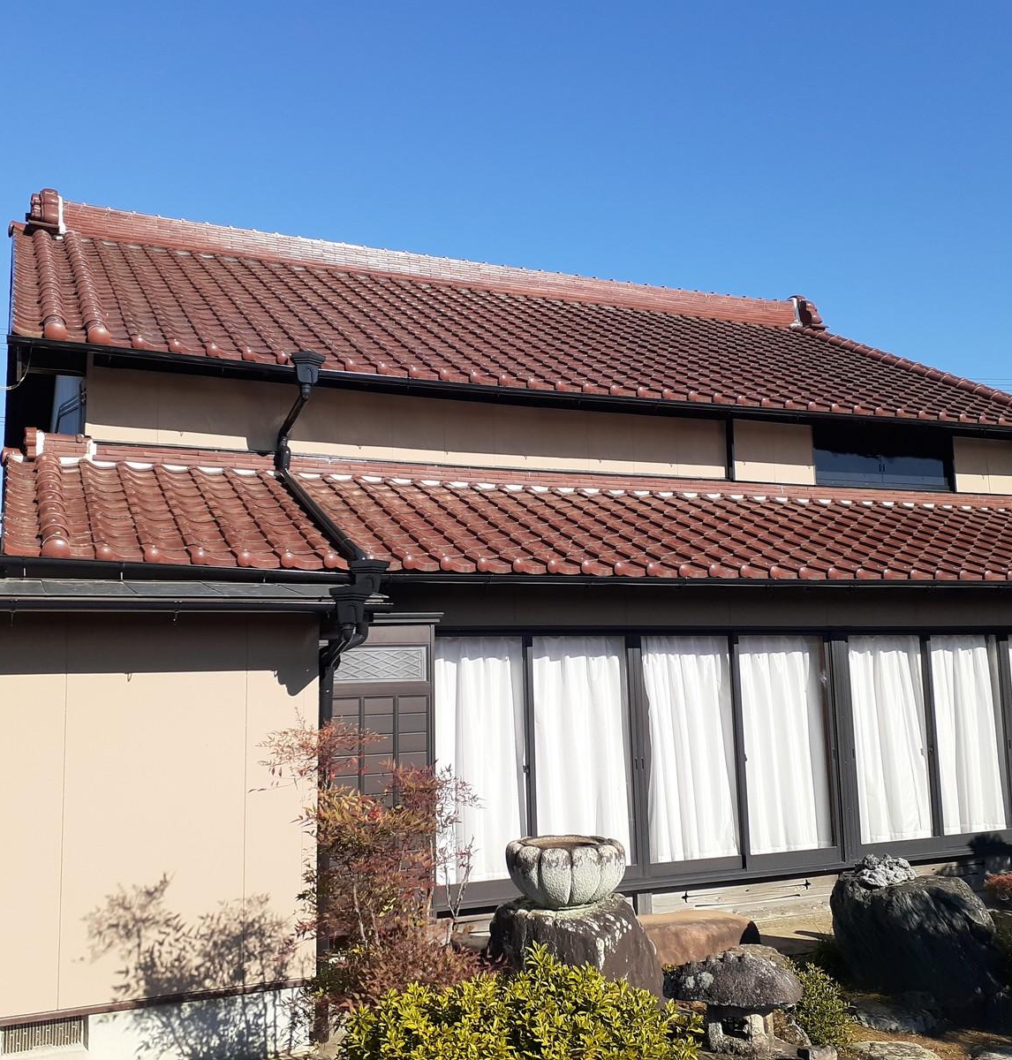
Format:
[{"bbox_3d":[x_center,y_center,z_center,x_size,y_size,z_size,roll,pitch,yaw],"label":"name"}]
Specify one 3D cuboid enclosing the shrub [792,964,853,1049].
[{"bbox_3d":[1.616,2.400,5.650,0.330,0.430,0.330,2,-8,-22],"label":"shrub"}]

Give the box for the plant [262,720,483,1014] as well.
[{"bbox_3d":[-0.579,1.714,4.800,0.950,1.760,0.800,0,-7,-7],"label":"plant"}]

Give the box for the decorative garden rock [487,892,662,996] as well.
[{"bbox_3d":[0.389,2.369,6.120,0.940,0.700,0.750,2,-8,-22],"label":"decorative garden rock"}]

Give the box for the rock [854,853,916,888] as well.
[{"bbox_3d":[2.433,2.210,7.050,0.380,0.220,0.280,-3,-7,18],"label":"rock"}]

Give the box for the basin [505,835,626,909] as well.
[{"bbox_3d":[0.327,1.882,6.050,0.650,0.335,0.650,-1,-7,0],"label":"basin"}]

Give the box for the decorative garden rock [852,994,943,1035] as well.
[{"bbox_3d":[2.219,2.725,6.250,0.500,0.170,0.360,-3,-7,18],"label":"decorative garden rock"}]

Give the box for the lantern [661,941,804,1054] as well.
[{"bbox_3d":[1.100,2.263,5.320,0.650,0.500,0.600,-1,-7,0],"label":"lantern"}]

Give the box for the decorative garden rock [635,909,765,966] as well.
[{"bbox_3d":[1.219,2.762,7.574,1.300,0.250,0.550,2,-8,-22],"label":"decorative garden rock"}]

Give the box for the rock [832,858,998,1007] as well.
[{"bbox_3d":[2.572,2.543,6.950,1.050,0.710,0.800,-4,-7,19],"label":"rock"}]

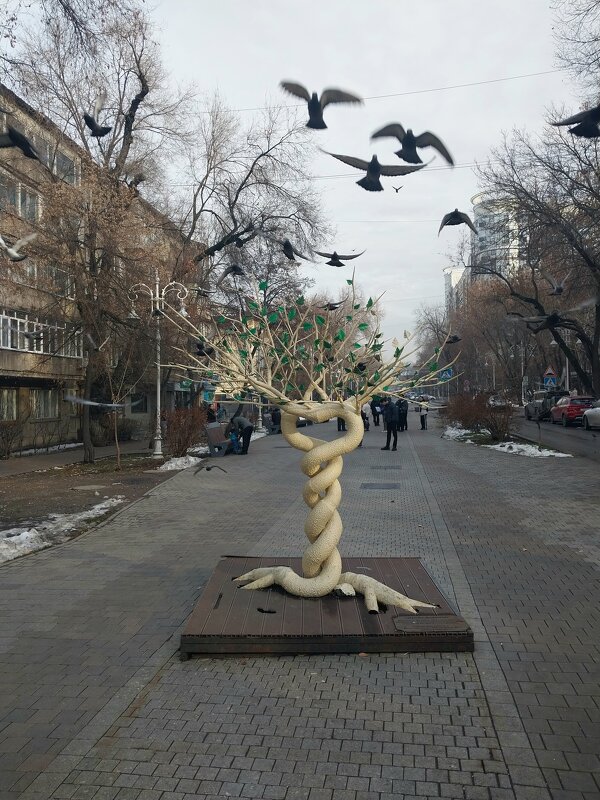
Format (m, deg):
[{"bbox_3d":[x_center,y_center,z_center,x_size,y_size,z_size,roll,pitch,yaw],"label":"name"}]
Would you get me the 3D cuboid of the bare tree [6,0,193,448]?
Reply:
[{"bbox_3d":[-5.300,-4.300,15.900,5.200,12.000,5.000,0,0,0],"label":"bare tree"}]

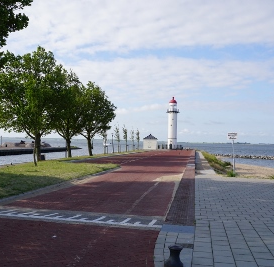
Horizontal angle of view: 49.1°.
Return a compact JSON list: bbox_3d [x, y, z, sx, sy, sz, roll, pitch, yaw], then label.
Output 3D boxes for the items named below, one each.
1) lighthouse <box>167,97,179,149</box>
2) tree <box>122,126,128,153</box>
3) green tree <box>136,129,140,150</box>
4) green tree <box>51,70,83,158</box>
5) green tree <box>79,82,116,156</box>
[{"bbox_3d":[11.523,-3.102,95.000,4.000,16.588,4.000,1,-2,0],"label":"lighthouse"},{"bbox_3d":[-2.222,1.022,59.000,1.250,5.348,1.250,1,-2,0],"label":"tree"},{"bbox_3d":[0.325,1.500,75.000,1.150,5.348,1.150,1,-2,0],"label":"green tree"},{"bbox_3d":[-7.752,-2.133,33.000,5.600,9.589,5.600,1,-2,0],"label":"green tree"},{"bbox_3d":[-5.581,-1.809,38.500,5.700,9.468,5.700,1,-2,0],"label":"green tree"}]

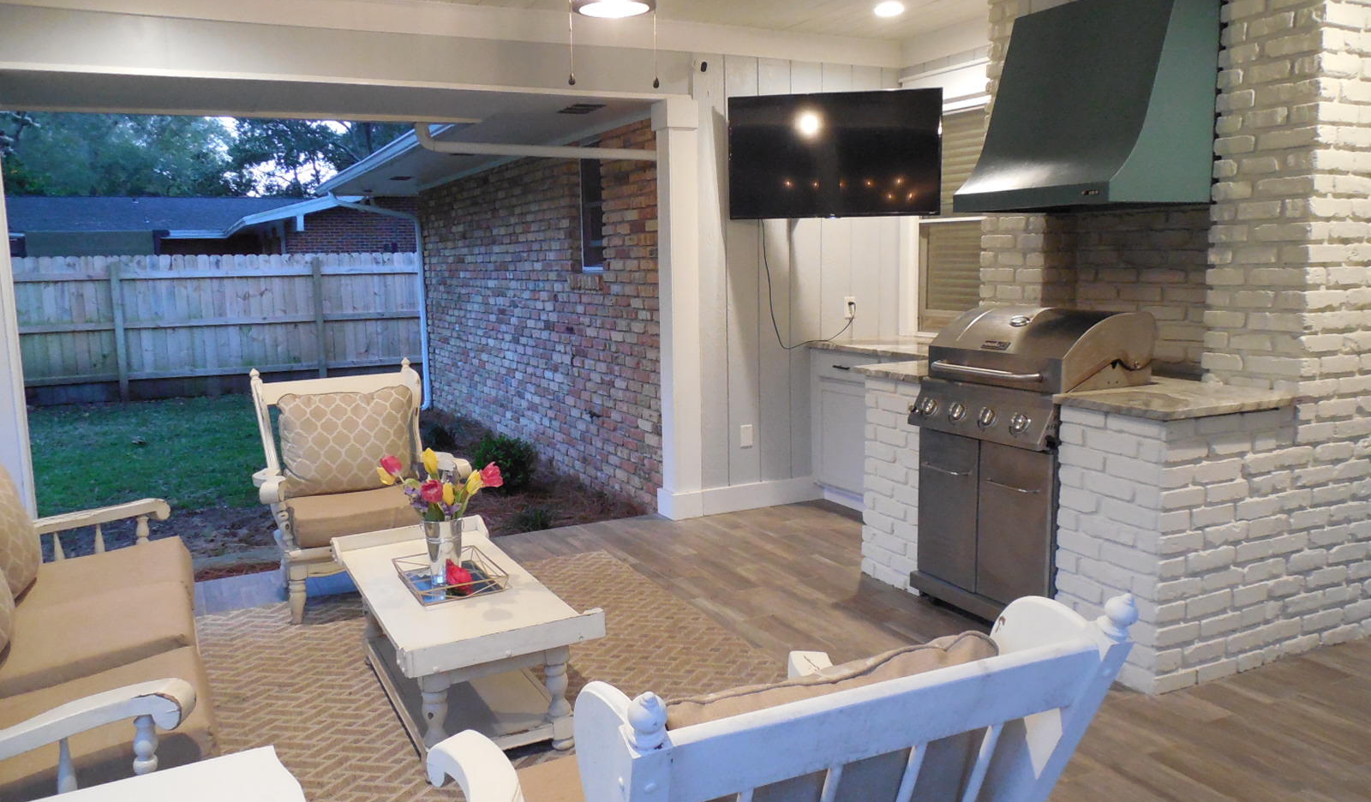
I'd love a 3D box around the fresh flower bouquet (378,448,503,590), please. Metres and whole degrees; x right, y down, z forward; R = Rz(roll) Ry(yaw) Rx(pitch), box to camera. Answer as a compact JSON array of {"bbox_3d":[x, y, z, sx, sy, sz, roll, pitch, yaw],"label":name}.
[{"bbox_3d":[-0.756,0.350,2.991,0.330,0.410,0.300,-6,10,-26],"label":"fresh flower bouquet"}]

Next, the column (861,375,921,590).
[{"bbox_3d":[1.111,0.307,4.298,0.580,0.865,0.320,-6,10,-26],"label":"column"}]

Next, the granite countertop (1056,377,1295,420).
[{"bbox_3d":[1.631,-0.001,3.291,0.650,0.038,0.455,-6,10,-26],"label":"granite countertop"}]

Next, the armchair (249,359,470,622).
[{"bbox_3d":[-1.410,0.334,4.286,0.830,0.940,0.810,-6,10,-26],"label":"armchair"}]

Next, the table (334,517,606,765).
[{"bbox_3d":[-0.720,0.744,3.123,0.535,0.440,1.158,-6,10,-26],"label":"table"}]

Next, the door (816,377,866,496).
[{"bbox_3d":[0.849,0.191,5.257,0.025,0.595,0.480,-6,10,-26],"label":"door"}]

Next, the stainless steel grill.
[{"bbox_3d":[1.277,0.230,3.790,0.600,1.160,0.690,-6,10,-26],"label":"stainless steel grill"}]

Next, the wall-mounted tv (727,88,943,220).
[{"bbox_3d":[0.750,-1.234,4.990,1.048,0.607,0.060,0,12,7],"label":"wall-mounted tv"}]

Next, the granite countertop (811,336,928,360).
[{"bbox_3d":[1.193,-0.268,5.076,0.620,0.038,1.160,-6,10,-26],"label":"granite countertop"}]

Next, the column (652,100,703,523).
[{"bbox_3d":[-0.034,-0.449,5.196,0.190,2.150,0.165,-6,10,-26],"label":"column"}]

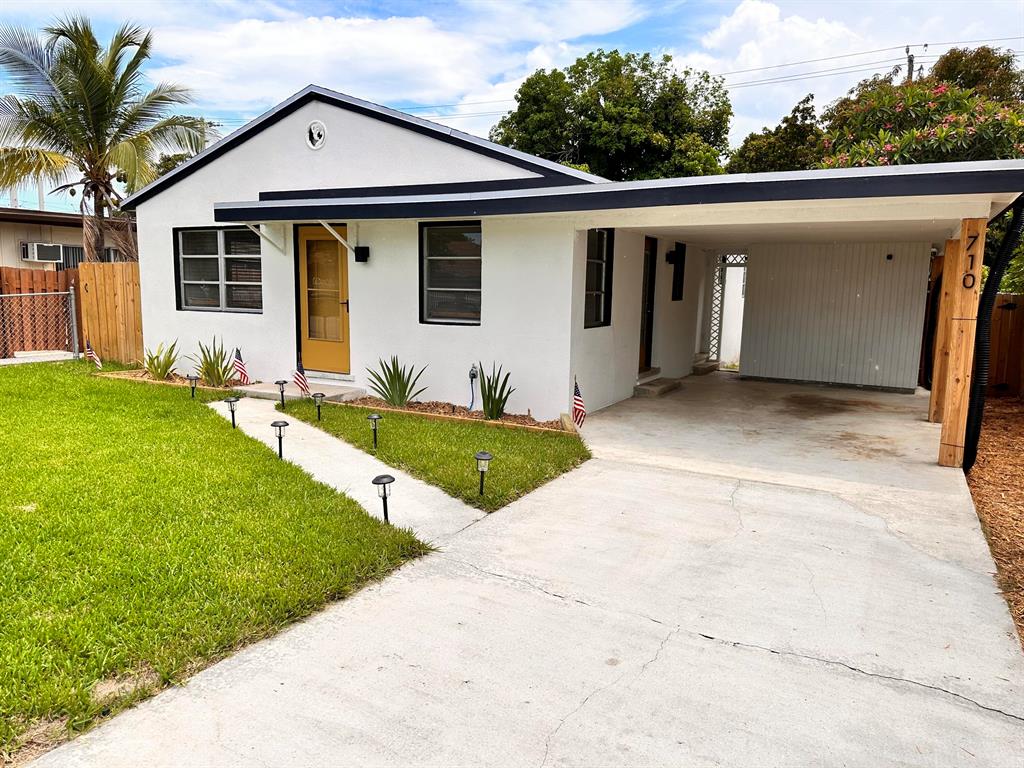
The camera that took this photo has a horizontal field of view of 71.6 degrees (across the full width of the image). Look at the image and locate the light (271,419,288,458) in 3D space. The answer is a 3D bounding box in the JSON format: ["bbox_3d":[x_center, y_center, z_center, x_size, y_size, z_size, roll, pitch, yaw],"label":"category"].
[{"bbox_3d":[-2.004,0.489,6.152,0.148,0.348,0.148,-2,8,-18],"label":"light"}]

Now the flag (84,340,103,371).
[{"bbox_3d":[-7.241,-0.494,12.300,0.270,0.530,0.120,-1,8,-18],"label":"flag"}]

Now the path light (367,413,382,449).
[{"bbox_3d":[-1.297,0.450,6.740,0.138,0.340,0.138,-1,8,-11],"label":"path light"}]

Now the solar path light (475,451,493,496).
[{"bbox_3d":[-0.215,0.673,5.345,0.134,0.347,0.134,1,8,-2],"label":"solar path light"}]

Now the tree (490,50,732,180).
[{"bbox_3d":[3.459,-6.493,24.681,8.200,9.500,7.800,5,9,26],"label":"tree"}]

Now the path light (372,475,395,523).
[{"bbox_3d":[-0.828,0.750,4.645,0.146,0.330,0.146,0,8,-10],"label":"path light"}]

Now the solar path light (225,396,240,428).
[{"bbox_3d":[-2.885,0.301,7.346,0.148,0.333,0.148,-2,8,-22],"label":"solar path light"}]

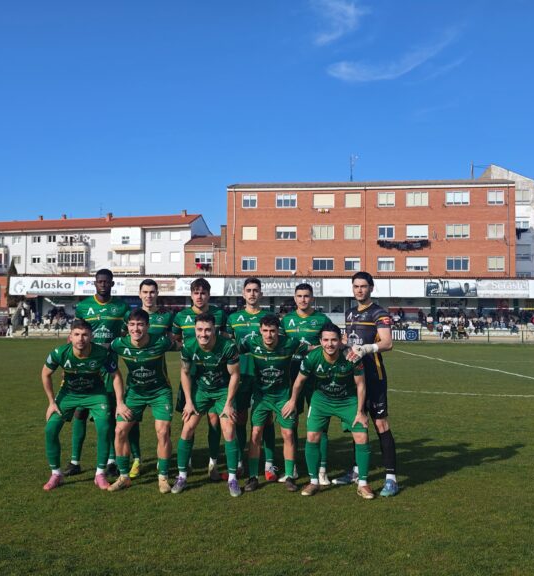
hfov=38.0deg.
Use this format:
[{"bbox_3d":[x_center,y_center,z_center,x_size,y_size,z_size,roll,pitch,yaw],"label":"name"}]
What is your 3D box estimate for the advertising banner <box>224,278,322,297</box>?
[{"bbox_3d":[0.543,-0.056,62.469,7.934,1.448,0.100,0,-2,3],"label":"advertising banner"}]

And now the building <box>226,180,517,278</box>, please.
[{"bbox_3d":[9.985,-2.767,76.199,26.000,14.500,11.000,0,-2,9],"label":"building"}]

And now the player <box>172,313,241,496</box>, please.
[{"bbox_3d":[-0.497,0.918,6.412,0.570,1.480,0.550,1,-2,-1],"label":"player"}]

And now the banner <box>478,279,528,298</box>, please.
[{"bbox_3d":[18.694,0.083,61.378,4.044,1.462,0.100,0,-2,3],"label":"banner"}]

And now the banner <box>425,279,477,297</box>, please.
[{"bbox_3d":[14.642,0.032,61.622,4.076,1.444,0.100,0,-2,3],"label":"banner"}]

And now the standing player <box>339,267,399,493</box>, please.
[{"bbox_3d":[0.857,0.780,6.620,0.570,1.850,0.480,-1,-3,25],"label":"standing player"}]

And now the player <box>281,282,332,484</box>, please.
[{"bbox_3d":[0.352,0.834,6.920,0.520,1.760,0.420,0,-3,9],"label":"player"}]

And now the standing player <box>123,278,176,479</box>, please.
[{"bbox_3d":[-1.052,0.783,6.989,0.560,1.790,0.360,1,-2,-3],"label":"standing player"}]

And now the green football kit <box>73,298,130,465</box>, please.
[{"bbox_3d":[-1.542,0.852,7.150,0.530,1.560,0.320,1,-2,-8],"label":"green football kit"}]

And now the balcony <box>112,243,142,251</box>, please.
[{"bbox_3d":[-18.504,-5.505,103.000,4.200,1.150,1.200,0,-3,14],"label":"balcony"}]

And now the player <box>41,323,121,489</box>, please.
[{"bbox_3d":[-1.560,0.955,6.560,0.660,1.400,0.600,1,-2,-6],"label":"player"}]

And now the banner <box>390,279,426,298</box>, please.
[{"bbox_3d":[11.227,0.020,61.829,2.762,1.473,0.100,0,-2,3],"label":"banner"}]

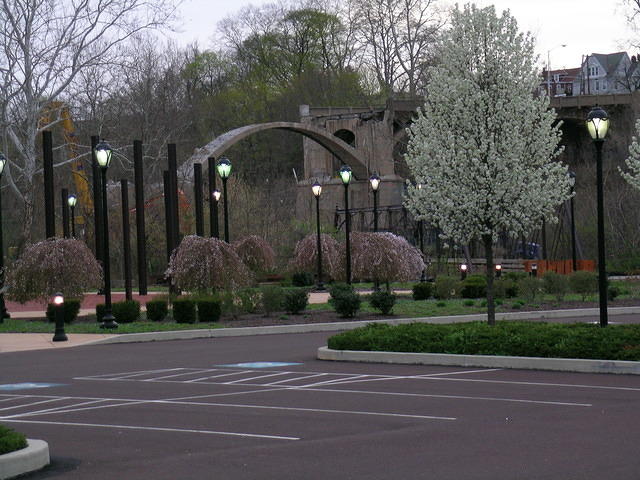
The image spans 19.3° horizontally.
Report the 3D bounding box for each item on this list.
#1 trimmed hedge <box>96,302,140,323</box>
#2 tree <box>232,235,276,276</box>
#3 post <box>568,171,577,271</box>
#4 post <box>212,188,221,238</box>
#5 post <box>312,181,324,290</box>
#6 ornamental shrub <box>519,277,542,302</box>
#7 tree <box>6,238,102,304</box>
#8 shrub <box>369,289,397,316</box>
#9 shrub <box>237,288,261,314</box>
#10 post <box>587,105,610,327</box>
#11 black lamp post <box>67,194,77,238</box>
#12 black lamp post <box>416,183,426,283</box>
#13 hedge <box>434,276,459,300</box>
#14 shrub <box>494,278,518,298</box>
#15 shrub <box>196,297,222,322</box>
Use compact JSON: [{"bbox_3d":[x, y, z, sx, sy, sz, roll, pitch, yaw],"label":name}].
[{"bbox_3d":[-5.182,1.839,48.500,1.132,0.566,0.850,-2,1,0],"label":"trimmed hedge"},{"bbox_3d":[-3.067,0.832,86.000,2.000,2.076,2.000,-2,0,0],"label":"tree"},{"bbox_3d":[10.066,-0.537,75.000,0.398,4.454,0.400,-2,1,0],"label":"post"},{"bbox_3d":[-4.755,-0.055,87.924,0.460,4.662,0.460,-2,0,0],"label":"post"},{"bbox_3d":[-0.048,-0.195,79.542,0.460,4.627,0.460,-2,0,0],"label":"post"},{"bbox_3d":[6.444,1.503,57.837,0.734,0.767,0.734,-2,0,0],"label":"ornamental shrub"},{"bbox_3d":[-8.777,1.147,62.207,3.167,2.391,3.167,-2,0,0],"label":"tree"},{"bbox_3d":[1.707,1.707,51.500,0.765,0.655,0.750,-2,1,0],"label":"shrub"},{"bbox_3d":[-2.072,1.771,54.739,0.694,0.726,0.694,-2,0,0],"label":"shrub"},{"bbox_3d":[4.829,-0.217,32.700,0.410,4.266,0.410,-2,1,0],"label":"post"},{"bbox_3d":[-11.171,0.091,85.500,0.410,4.309,0.410,-2,0,0],"label":"black lamp post"},{"bbox_3d":[4.840,-0.367,89.465,0.460,4.720,0.460,-2,0,0],"label":"black lamp post"},{"bbox_3d":[4.159,1.595,62.000,0.855,0.789,0.850,-2,1,0],"label":"hedge"},{"bbox_3d":[5.637,1.466,57.000,0.720,0.605,0.700,-2,0,0],"label":"shrub"},{"bbox_3d":[-2.886,1.812,49.309,0.659,0.669,0.659,-2,0,0],"label":"shrub"}]

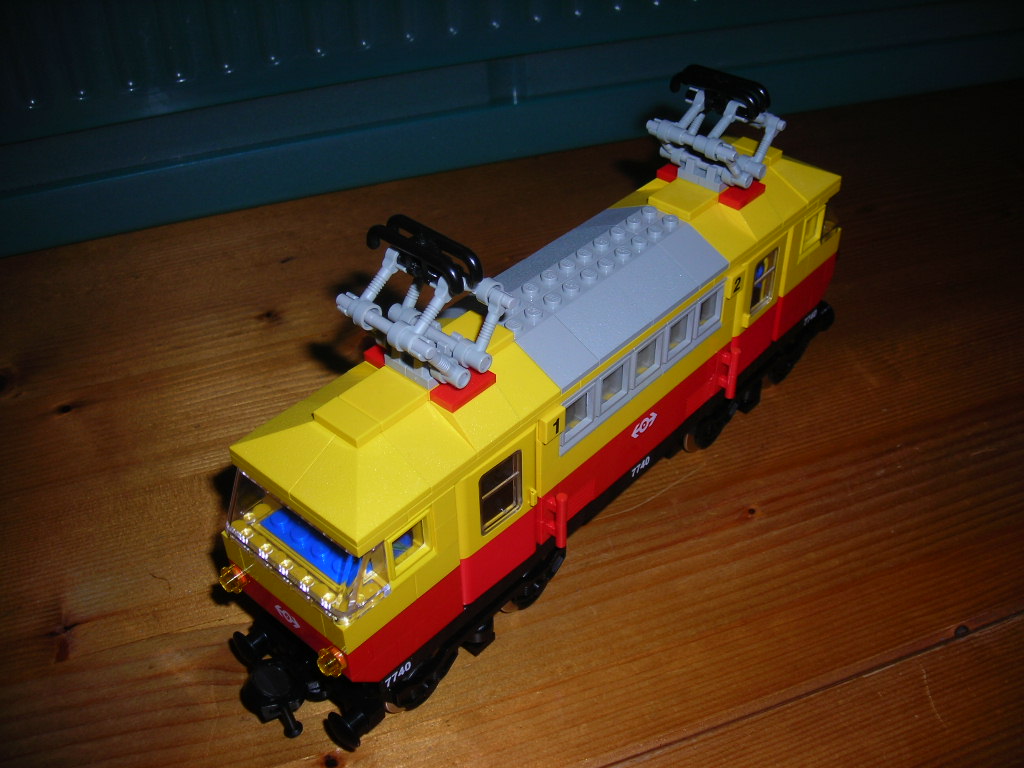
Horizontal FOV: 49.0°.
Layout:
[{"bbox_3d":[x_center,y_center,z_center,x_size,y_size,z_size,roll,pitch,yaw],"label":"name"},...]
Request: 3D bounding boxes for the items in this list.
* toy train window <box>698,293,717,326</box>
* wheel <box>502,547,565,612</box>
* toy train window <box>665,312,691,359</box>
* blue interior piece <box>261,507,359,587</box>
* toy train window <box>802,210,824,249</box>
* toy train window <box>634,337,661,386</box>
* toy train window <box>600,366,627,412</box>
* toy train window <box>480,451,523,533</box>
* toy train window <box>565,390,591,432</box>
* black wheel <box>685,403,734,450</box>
[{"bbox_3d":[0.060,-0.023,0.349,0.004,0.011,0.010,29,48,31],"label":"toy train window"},{"bbox_3d":[0.007,0.061,0.342,0.008,0.018,0.019,29,48,31],"label":"wheel"},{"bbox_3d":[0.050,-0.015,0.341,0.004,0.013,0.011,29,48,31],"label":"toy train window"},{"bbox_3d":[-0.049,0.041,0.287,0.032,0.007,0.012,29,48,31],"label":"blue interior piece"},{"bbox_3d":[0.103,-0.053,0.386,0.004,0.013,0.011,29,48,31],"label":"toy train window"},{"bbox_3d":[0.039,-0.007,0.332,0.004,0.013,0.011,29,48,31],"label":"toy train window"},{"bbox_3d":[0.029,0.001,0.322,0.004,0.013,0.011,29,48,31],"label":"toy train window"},{"bbox_3d":[-0.003,0.028,0.294,0.003,0.020,0.016,29,48,31],"label":"toy train window"},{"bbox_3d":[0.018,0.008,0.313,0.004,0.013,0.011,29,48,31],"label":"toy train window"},{"bbox_3d":[0.070,0.015,0.396,0.008,0.018,0.019,29,48,31],"label":"black wheel"}]

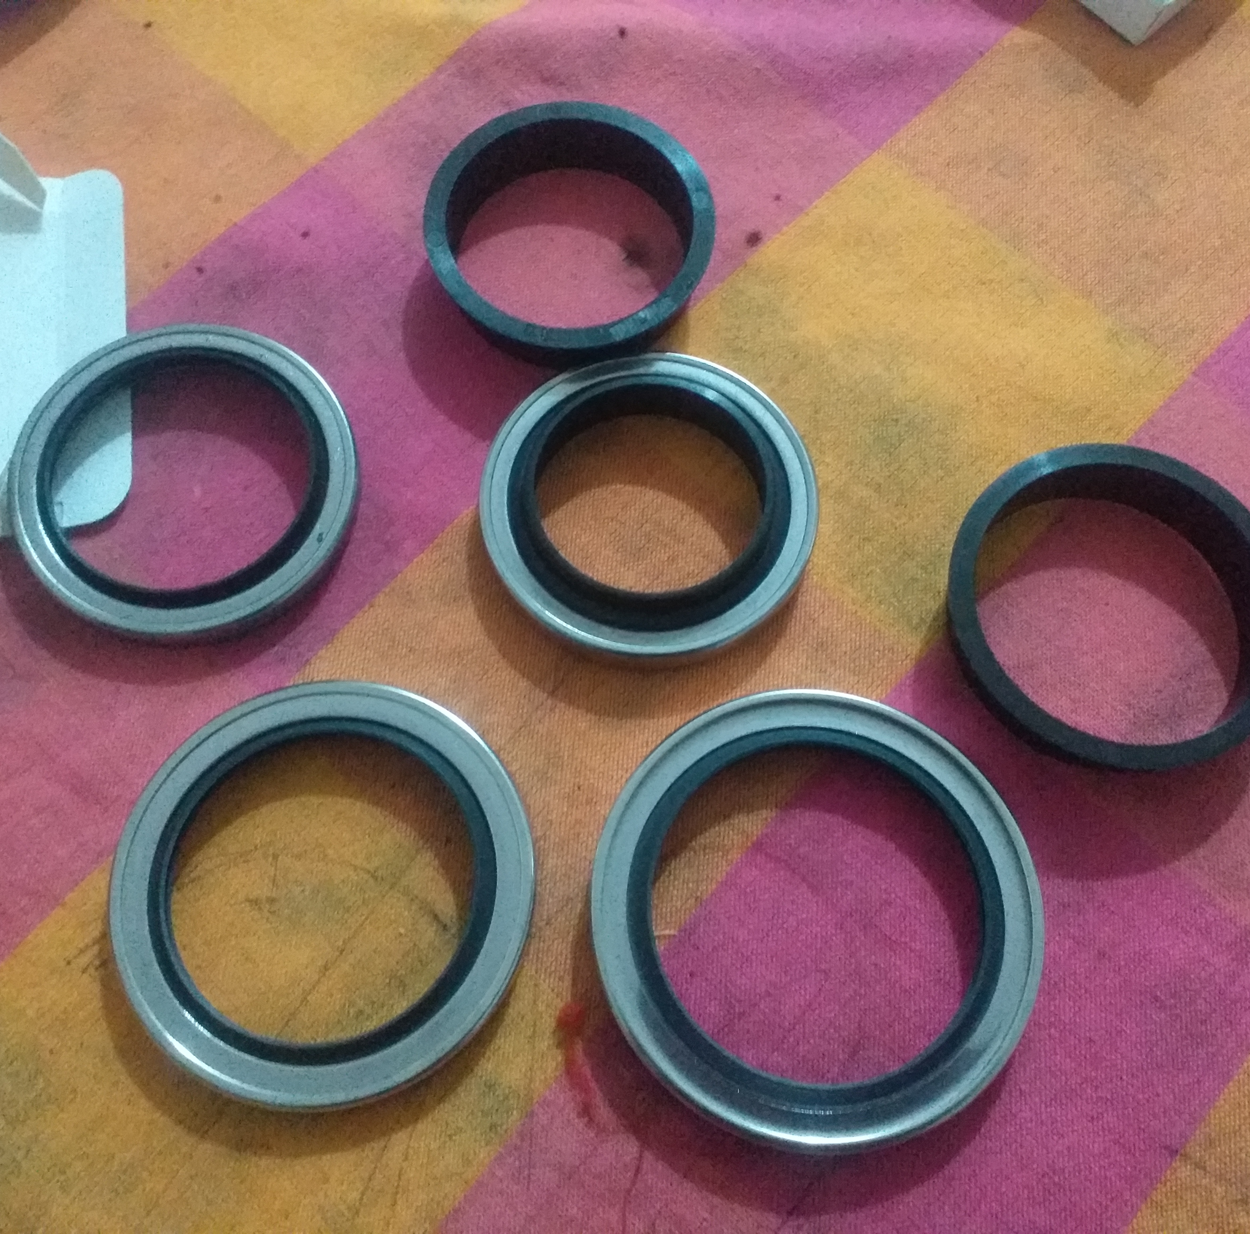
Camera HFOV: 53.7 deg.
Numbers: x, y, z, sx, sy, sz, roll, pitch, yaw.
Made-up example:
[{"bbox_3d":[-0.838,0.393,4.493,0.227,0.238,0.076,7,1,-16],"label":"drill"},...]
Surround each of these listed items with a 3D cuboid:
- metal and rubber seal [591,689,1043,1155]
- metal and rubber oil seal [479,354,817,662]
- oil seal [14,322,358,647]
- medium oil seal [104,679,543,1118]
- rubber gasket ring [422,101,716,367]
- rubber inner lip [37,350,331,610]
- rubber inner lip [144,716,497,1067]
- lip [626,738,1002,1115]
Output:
[{"bbox_3d":[0.035,0.056,0.236,0.084,0.011,0.084,0,70,-1],"label":"metal and rubber seal"},{"bbox_3d":[0.005,-0.024,0.261,0.070,0.015,0.070,0,70,-1],"label":"metal and rubber oil seal"},{"bbox_3d":[-0.092,-0.029,0.263,0.071,0.011,0.071,1,70,-4],"label":"oil seal"},{"bbox_3d":[-0.057,0.051,0.236,0.077,0.011,0.077,0,70,-1],"label":"medium oil seal"},{"bbox_3d":[-0.012,-0.086,0.283,0.065,0.015,0.065,0,70,-1],"label":"rubber gasket ring"},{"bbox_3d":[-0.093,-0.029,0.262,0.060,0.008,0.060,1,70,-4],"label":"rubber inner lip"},{"bbox_3d":[-0.057,0.051,0.234,0.064,0.007,0.064,0,70,-1],"label":"rubber inner lip"},{"bbox_3d":[0.035,0.056,0.234,0.070,0.007,0.070,0,70,-1],"label":"lip"}]

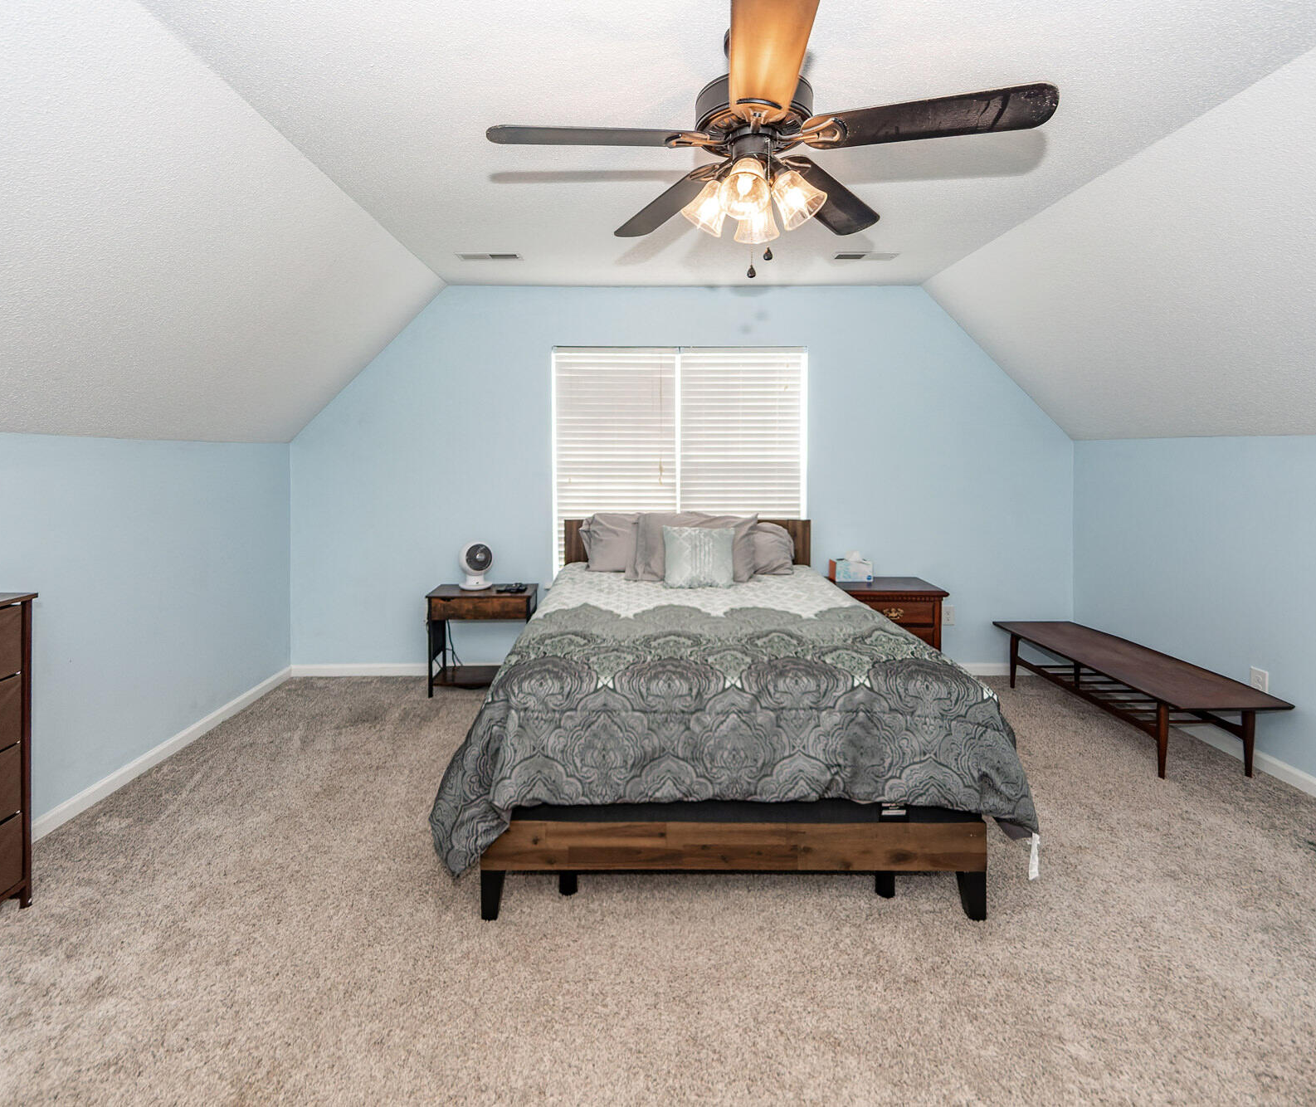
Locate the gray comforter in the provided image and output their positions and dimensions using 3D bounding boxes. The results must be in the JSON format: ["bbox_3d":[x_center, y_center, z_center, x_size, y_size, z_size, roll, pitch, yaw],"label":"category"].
[{"bbox_3d":[0.247,0.579,2.691,1.957,0.721,1.916,0,8,-1],"label":"gray comforter"}]

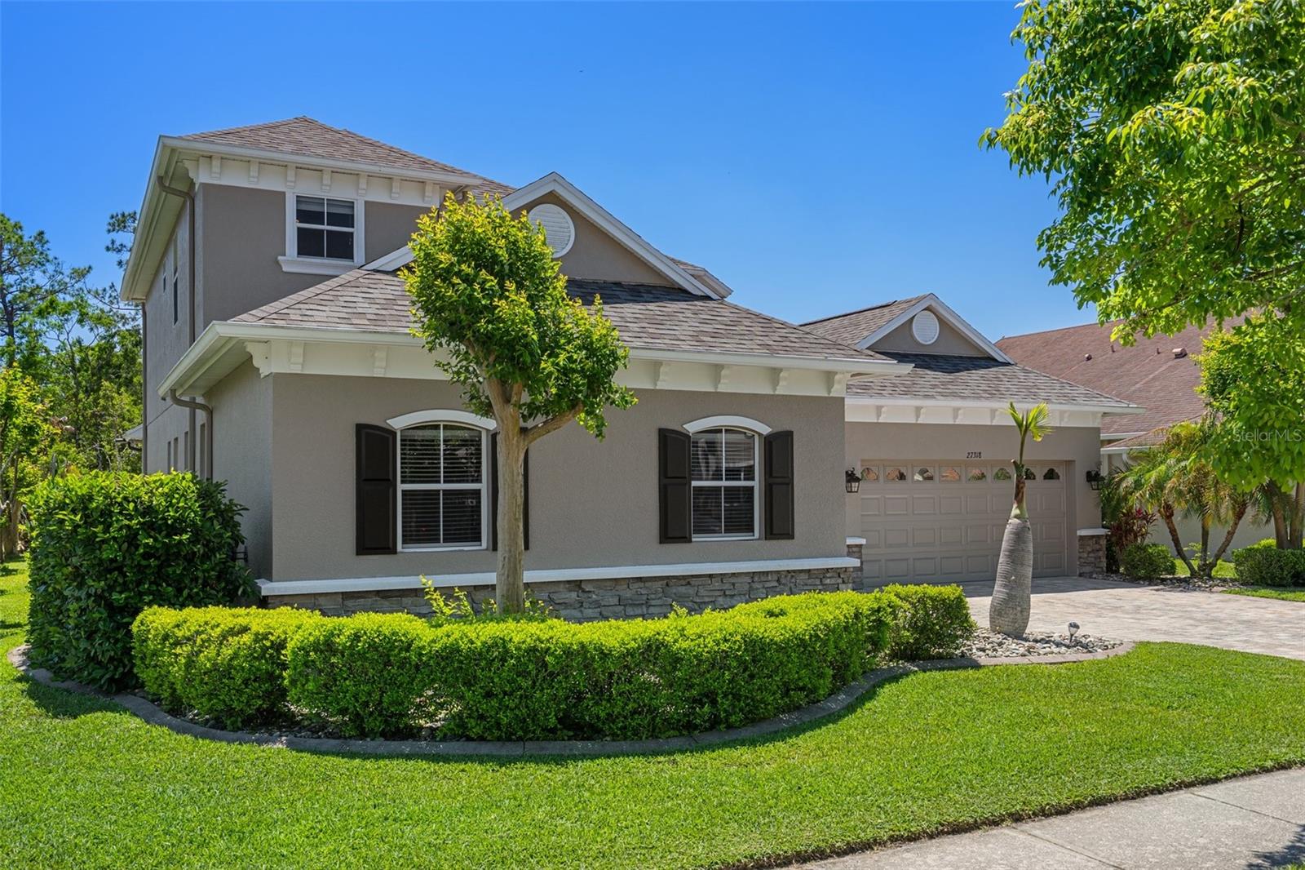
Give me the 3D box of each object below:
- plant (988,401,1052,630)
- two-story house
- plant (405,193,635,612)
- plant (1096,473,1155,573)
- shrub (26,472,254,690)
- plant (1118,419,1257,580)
[{"bbox_3d":[4.240,0.950,12.150,0.680,2.680,0.600,1,-2,-28],"label":"plant"},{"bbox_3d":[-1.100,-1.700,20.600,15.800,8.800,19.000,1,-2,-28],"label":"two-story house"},{"bbox_3d":[-1.120,0.030,8.900,1.980,4.100,1.800,0,-2,0],"label":"plant"},{"bbox_3d":[9.000,1.630,19.900,1.200,1.950,1.100,1,-2,-28],"label":"plant"},{"bbox_3d":[-4.650,1.230,9.550,2.050,1.820,2.000,1,-2,-28],"label":"shrub"},{"bbox_3d":[9.850,1.180,19.300,2.650,2.900,2.500,1,-2,-28],"label":"plant"}]

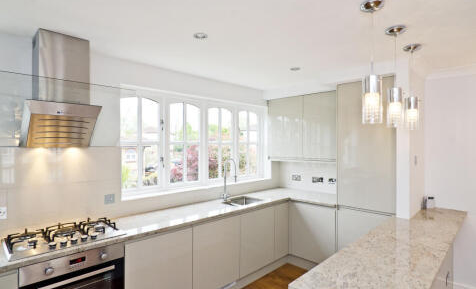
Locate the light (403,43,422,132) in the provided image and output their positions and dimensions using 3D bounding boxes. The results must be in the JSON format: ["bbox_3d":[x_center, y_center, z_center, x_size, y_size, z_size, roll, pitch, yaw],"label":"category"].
[{"bbox_3d":[1.496,-0.474,2.159,0.130,0.723,0.130,0,0,-43],"label":"light"}]

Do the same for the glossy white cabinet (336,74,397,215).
[{"bbox_3d":[1.531,0.008,2.838,0.570,1.357,0.580,0,0,-43],"label":"glossy white cabinet"}]

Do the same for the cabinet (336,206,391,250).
[{"bbox_3d":[1.533,1.076,2.835,0.570,0.742,0.580,0,0,-43],"label":"cabinet"}]

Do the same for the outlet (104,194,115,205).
[{"bbox_3d":[-1.192,0.513,2.342,0.087,0.087,0.015,0,0,-43],"label":"outlet"}]

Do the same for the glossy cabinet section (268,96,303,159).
[{"bbox_3d":[0.828,-0.235,3.852,0.340,0.880,0.615,0,-1,-43],"label":"glossy cabinet section"}]

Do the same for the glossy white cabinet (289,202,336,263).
[{"bbox_3d":[1.108,1.100,3.285,0.570,0.697,0.652,0,0,-43],"label":"glossy white cabinet"}]

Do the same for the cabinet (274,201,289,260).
[{"bbox_3d":[0.374,1.100,3.429,0.300,0.692,0.560,0,0,-43],"label":"cabinet"}]

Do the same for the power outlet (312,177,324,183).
[{"bbox_3d":[1.161,0.520,3.653,0.015,0.081,0.170,0,0,-43],"label":"power outlet"}]

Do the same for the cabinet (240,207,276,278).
[{"bbox_3d":[0.051,1.100,3.124,0.589,0.692,0.560,0,0,-43],"label":"cabinet"}]

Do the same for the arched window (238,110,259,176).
[{"bbox_3d":[0.157,-0.004,3.842,0.425,0.980,0.070,0,0,-43],"label":"arched window"}]

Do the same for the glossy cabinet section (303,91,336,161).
[{"bbox_3d":[1.232,-0.243,3.425,0.340,0.880,0.560,0,-1,-43],"label":"glossy cabinet section"}]

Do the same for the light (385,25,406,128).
[{"bbox_3d":[1.155,-0.474,1.836,0.130,0.723,0.130,0,0,-43],"label":"light"}]

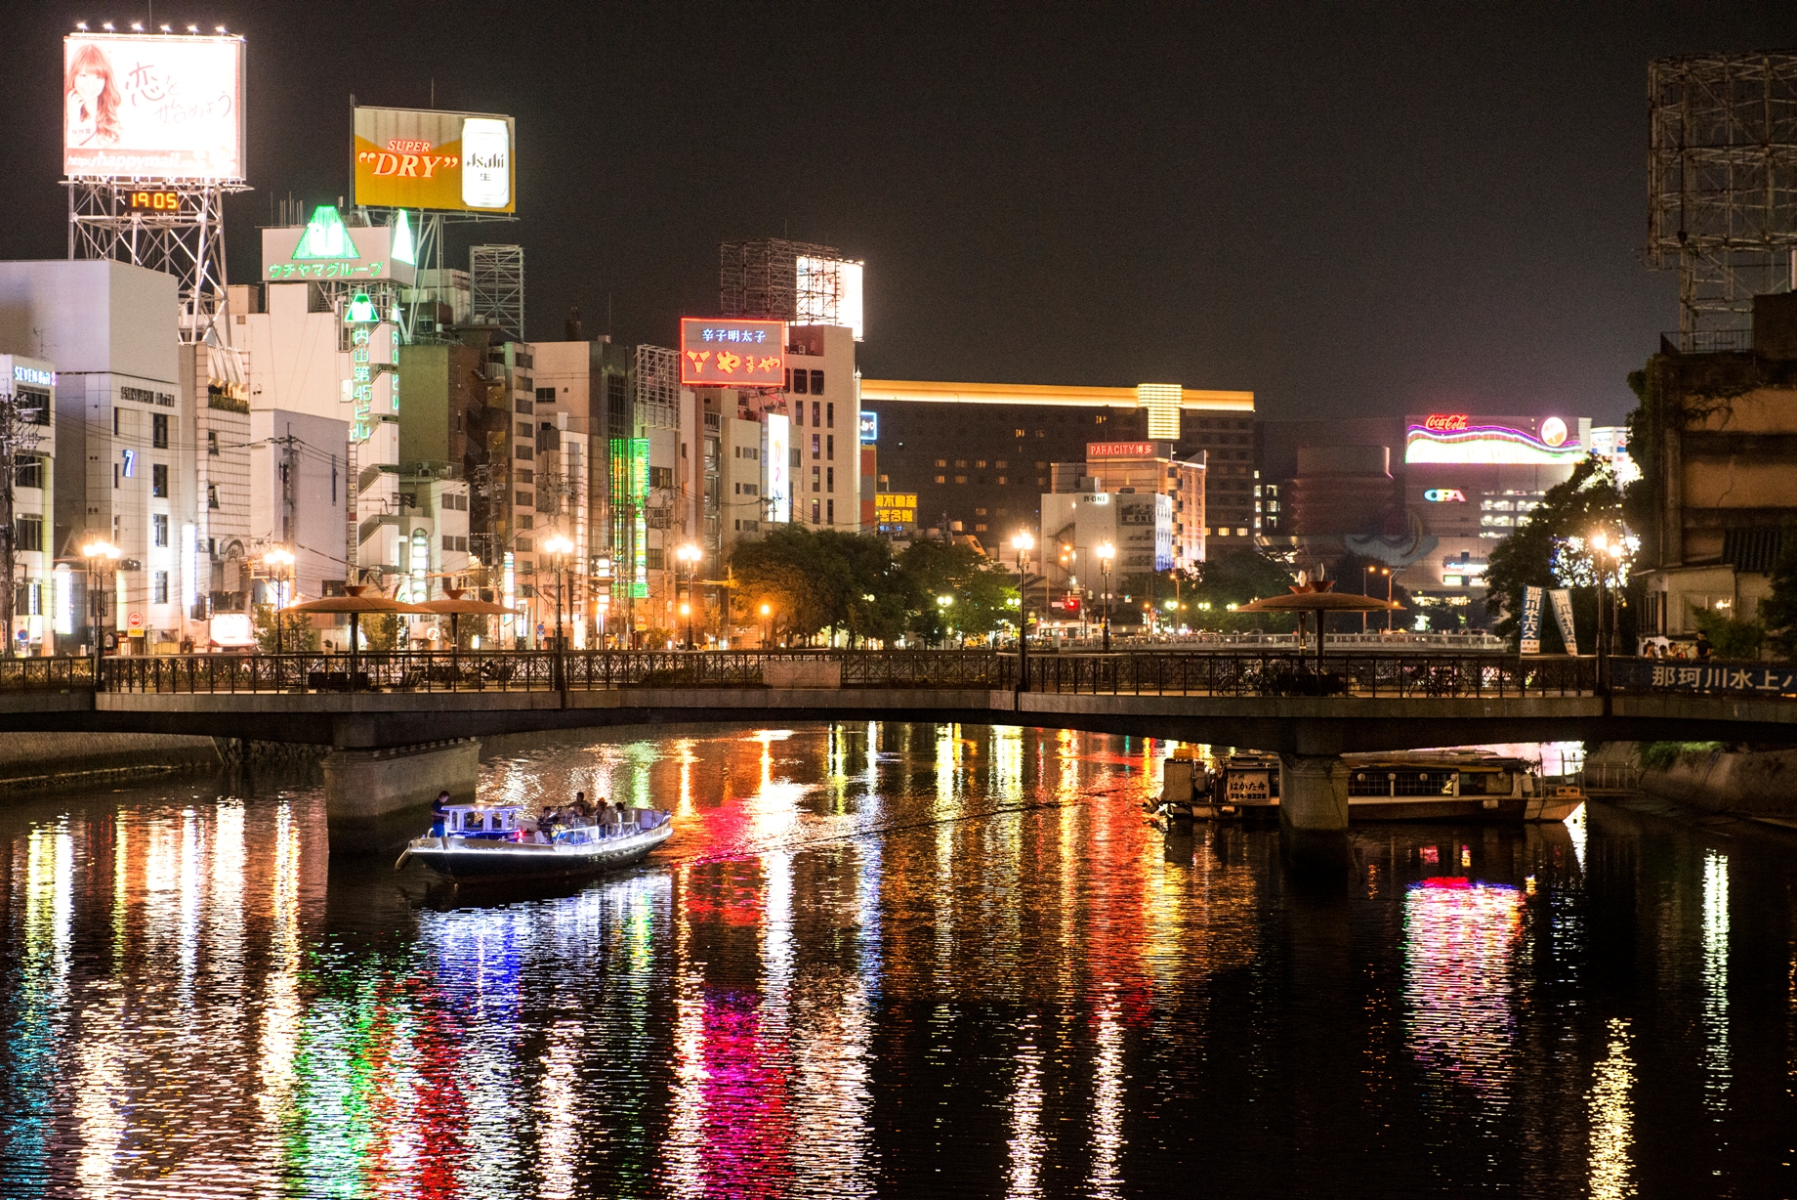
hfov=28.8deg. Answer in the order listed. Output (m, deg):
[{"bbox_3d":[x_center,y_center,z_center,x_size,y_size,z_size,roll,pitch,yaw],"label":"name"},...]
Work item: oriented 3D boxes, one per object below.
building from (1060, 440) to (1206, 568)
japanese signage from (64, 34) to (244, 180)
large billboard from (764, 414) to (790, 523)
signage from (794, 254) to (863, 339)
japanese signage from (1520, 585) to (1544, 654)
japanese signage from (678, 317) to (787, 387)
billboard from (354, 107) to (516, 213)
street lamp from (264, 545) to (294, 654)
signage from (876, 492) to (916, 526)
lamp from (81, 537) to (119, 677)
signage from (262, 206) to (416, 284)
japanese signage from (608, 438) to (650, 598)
[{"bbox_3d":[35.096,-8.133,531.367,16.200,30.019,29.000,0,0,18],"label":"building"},{"bbox_3d":[-43.370,-28.695,203.500,10.400,8.300,1.300,0,0,-6],"label":"japanese signage"},{"bbox_3d":[-11.534,-12.619,337.000,0.600,10.500,5.200,0,-1,20],"label":"large billboard"},{"bbox_3d":[-6.826,-30.362,354.249,9.500,8.000,1.000,0,-1,-45],"label":"signage"},{"bbox_3d":[16.958,0.533,93.500,0.560,1.800,0.060,4,0,12],"label":"japanese signage"},{"bbox_3d":[-14.806,-22.335,315.185,10.000,6.000,0.900,0,0,-23],"label":"japanese signage"},{"bbox_3d":[-33.936,-32.172,256.000,12.100,7.100,0.900,0,-1,-21],"label":"billboard"},{"bbox_3d":[-19.930,0.515,112.500,0.850,4.600,0.850,0,0,12],"label":"street lamp"},{"bbox_3d":[-0.518,-11.055,430.100,6.000,4.400,0.500,0,0,-4],"label":"signage"},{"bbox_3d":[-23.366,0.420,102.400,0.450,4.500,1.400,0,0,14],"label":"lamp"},{"bbox_3d":[-38.786,-24.337,242.461,9.300,5.100,5.200,0,0,11],"label":"signage"},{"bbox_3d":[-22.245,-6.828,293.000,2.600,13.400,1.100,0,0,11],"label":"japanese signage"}]

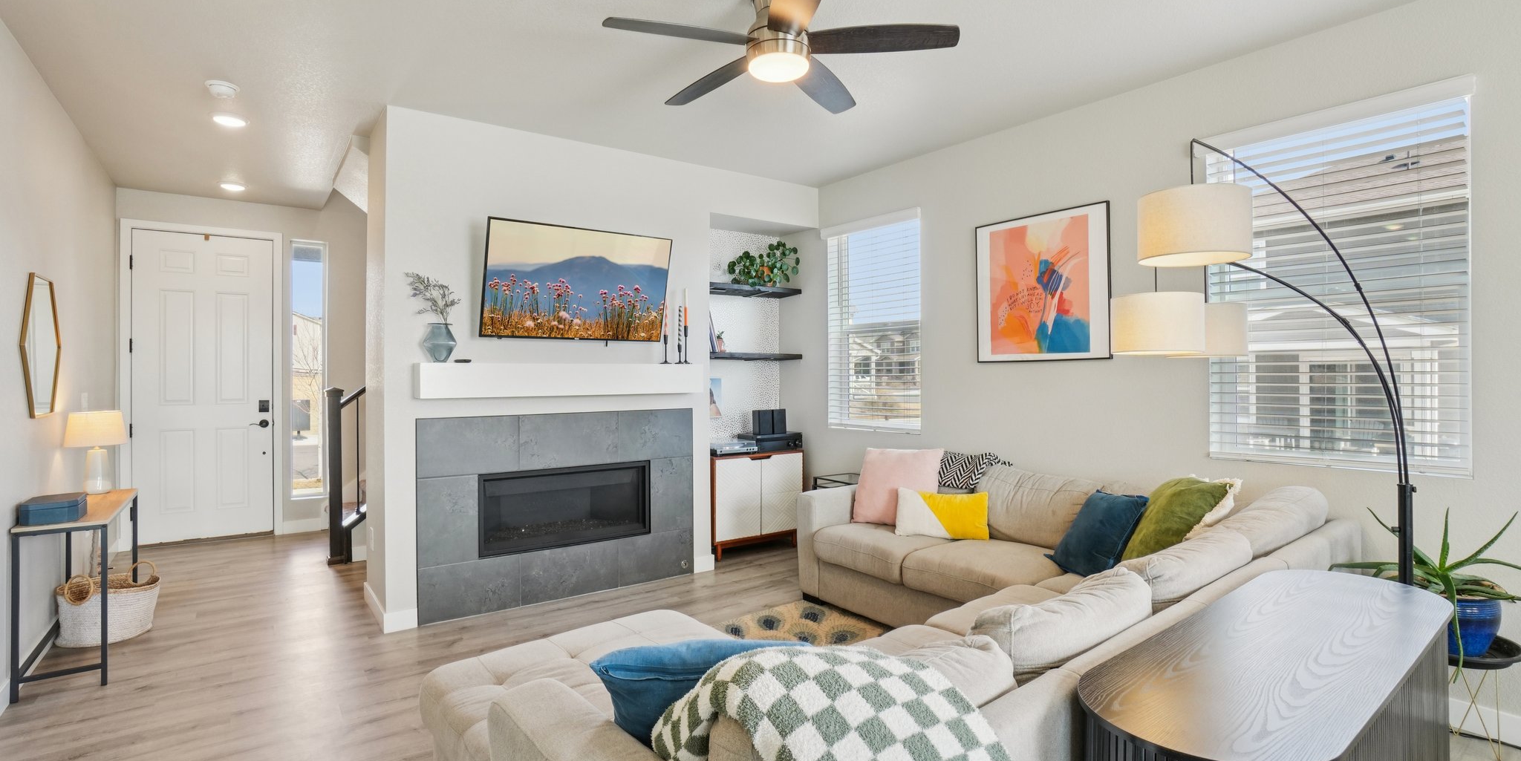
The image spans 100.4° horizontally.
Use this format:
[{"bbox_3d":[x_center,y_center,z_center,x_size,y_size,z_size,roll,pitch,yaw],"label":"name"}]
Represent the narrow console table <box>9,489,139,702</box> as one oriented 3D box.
[{"bbox_3d":[-3.467,1.011,3.261,0.296,0.728,1.217,0,0,-39],"label":"narrow console table"}]

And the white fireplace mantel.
[{"bbox_3d":[-1.138,-0.005,3.866,1.685,0.192,0.187,0,0,-34],"label":"white fireplace mantel"}]

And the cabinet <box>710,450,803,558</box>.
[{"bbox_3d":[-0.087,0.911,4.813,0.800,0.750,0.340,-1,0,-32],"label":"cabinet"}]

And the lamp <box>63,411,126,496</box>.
[{"bbox_3d":[-3.524,0.393,3.370,0.240,0.432,0.240,-1,0,-32],"label":"lamp"}]

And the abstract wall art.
[{"bbox_3d":[1.584,-0.525,3.610,0.031,0.839,0.785,0,0,-40],"label":"abstract wall art"}]

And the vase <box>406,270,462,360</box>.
[{"bbox_3d":[-1.781,-0.347,3.453,0.260,0.489,0.218,0,0,-34],"label":"vase"}]

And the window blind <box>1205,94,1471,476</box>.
[{"bbox_3d":[2.400,-0.368,2.700,0.068,1.487,0.863,0,0,-40],"label":"window blind"}]

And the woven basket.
[{"bbox_3d":[-3.380,1.139,3.270,0.380,0.340,0.380,-1,0,-32],"label":"woven basket"}]

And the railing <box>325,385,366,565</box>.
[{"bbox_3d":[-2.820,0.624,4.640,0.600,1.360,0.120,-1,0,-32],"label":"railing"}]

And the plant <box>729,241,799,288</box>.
[{"bbox_3d":[0.022,-0.877,4.773,0.520,0.350,0.330,-1,0,-32],"label":"plant"}]

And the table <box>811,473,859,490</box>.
[{"bbox_3d":[0.647,0.975,4.270,0.370,0.620,0.420,-1,0,-37],"label":"table"}]

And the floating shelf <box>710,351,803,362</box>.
[{"bbox_3d":[-0.113,-0.187,4.968,0.884,0.044,0.260,0,0,-34],"label":"floating shelf"}]

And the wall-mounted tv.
[{"bbox_3d":[-1.025,-0.551,3.690,1.100,0.630,0.060,-1,16,-37],"label":"wall-mounted tv"}]

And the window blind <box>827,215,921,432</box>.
[{"bbox_3d":[0.796,-0.379,4.569,0.068,1.487,0.863,0,0,-40],"label":"window blind"}]

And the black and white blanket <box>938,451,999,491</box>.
[{"bbox_3d":[1.165,0.502,3.520,0.220,0.230,0.400,-1,1,-38],"label":"black and white blanket"}]

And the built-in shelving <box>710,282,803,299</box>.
[{"bbox_3d":[-0.113,-0.720,4.963,0.884,0.044,0.260,0,0,-34],"label":"built-in shelving"}]

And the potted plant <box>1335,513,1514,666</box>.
[{"bbox_3d":[2.380,0.710,2.200,0.420,0.500,0.520,-1,0,-41],"label":"potted plant"}]

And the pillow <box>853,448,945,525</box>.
[{"bbox_3d":[0.810,0.625,3.700,0.480,0.470,0.170,0,-16,25],"label":"pillow"}]

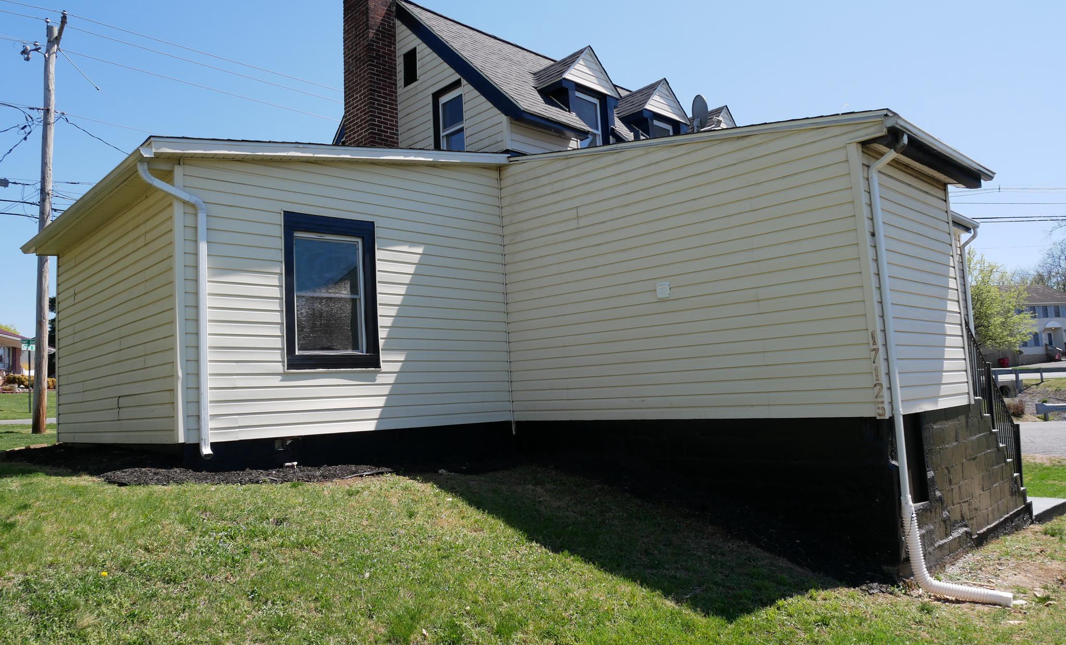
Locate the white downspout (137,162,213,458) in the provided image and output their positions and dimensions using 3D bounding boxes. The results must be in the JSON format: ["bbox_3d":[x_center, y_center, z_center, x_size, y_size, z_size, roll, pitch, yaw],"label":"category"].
[{"bbox_3d":[-3.292,-0.111,6.795,0.632,2.735,0.155,3,-8,-44],"label":"white downspout"}]

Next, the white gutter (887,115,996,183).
[{"bbox_3d":[4.218,-1.706,7.507,2.943,0.104,0.121,3,-8,-44],"label":"white gutter"}]

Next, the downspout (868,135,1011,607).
[{"bbox_3d":[3.426,0.313,6.327,0.136,4.005,0.770,3,-8,-44],"label":"downspout"}]

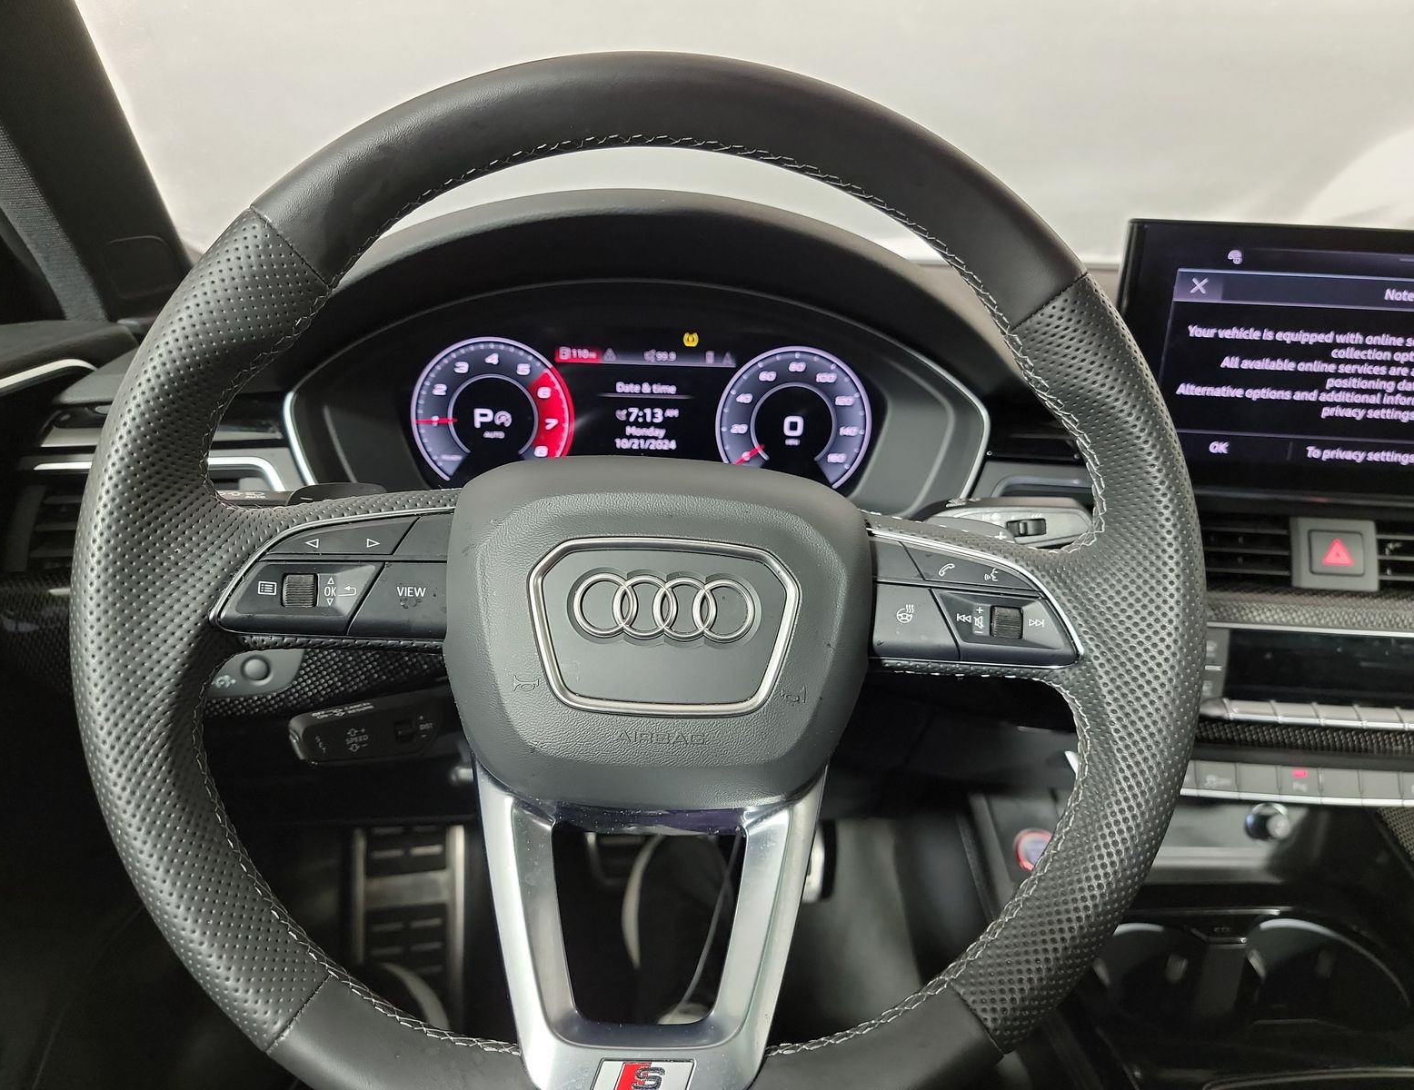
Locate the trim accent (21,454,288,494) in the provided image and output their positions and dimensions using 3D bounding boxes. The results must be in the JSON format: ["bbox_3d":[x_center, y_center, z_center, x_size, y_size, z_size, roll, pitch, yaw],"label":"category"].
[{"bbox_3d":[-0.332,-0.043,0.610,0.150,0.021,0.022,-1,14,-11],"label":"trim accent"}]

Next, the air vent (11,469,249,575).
[{"bbox_3d":[-0.341,-0.015,0.605,0.133,0.060,0.040,-1,14,-11],"label":"air vent"}]

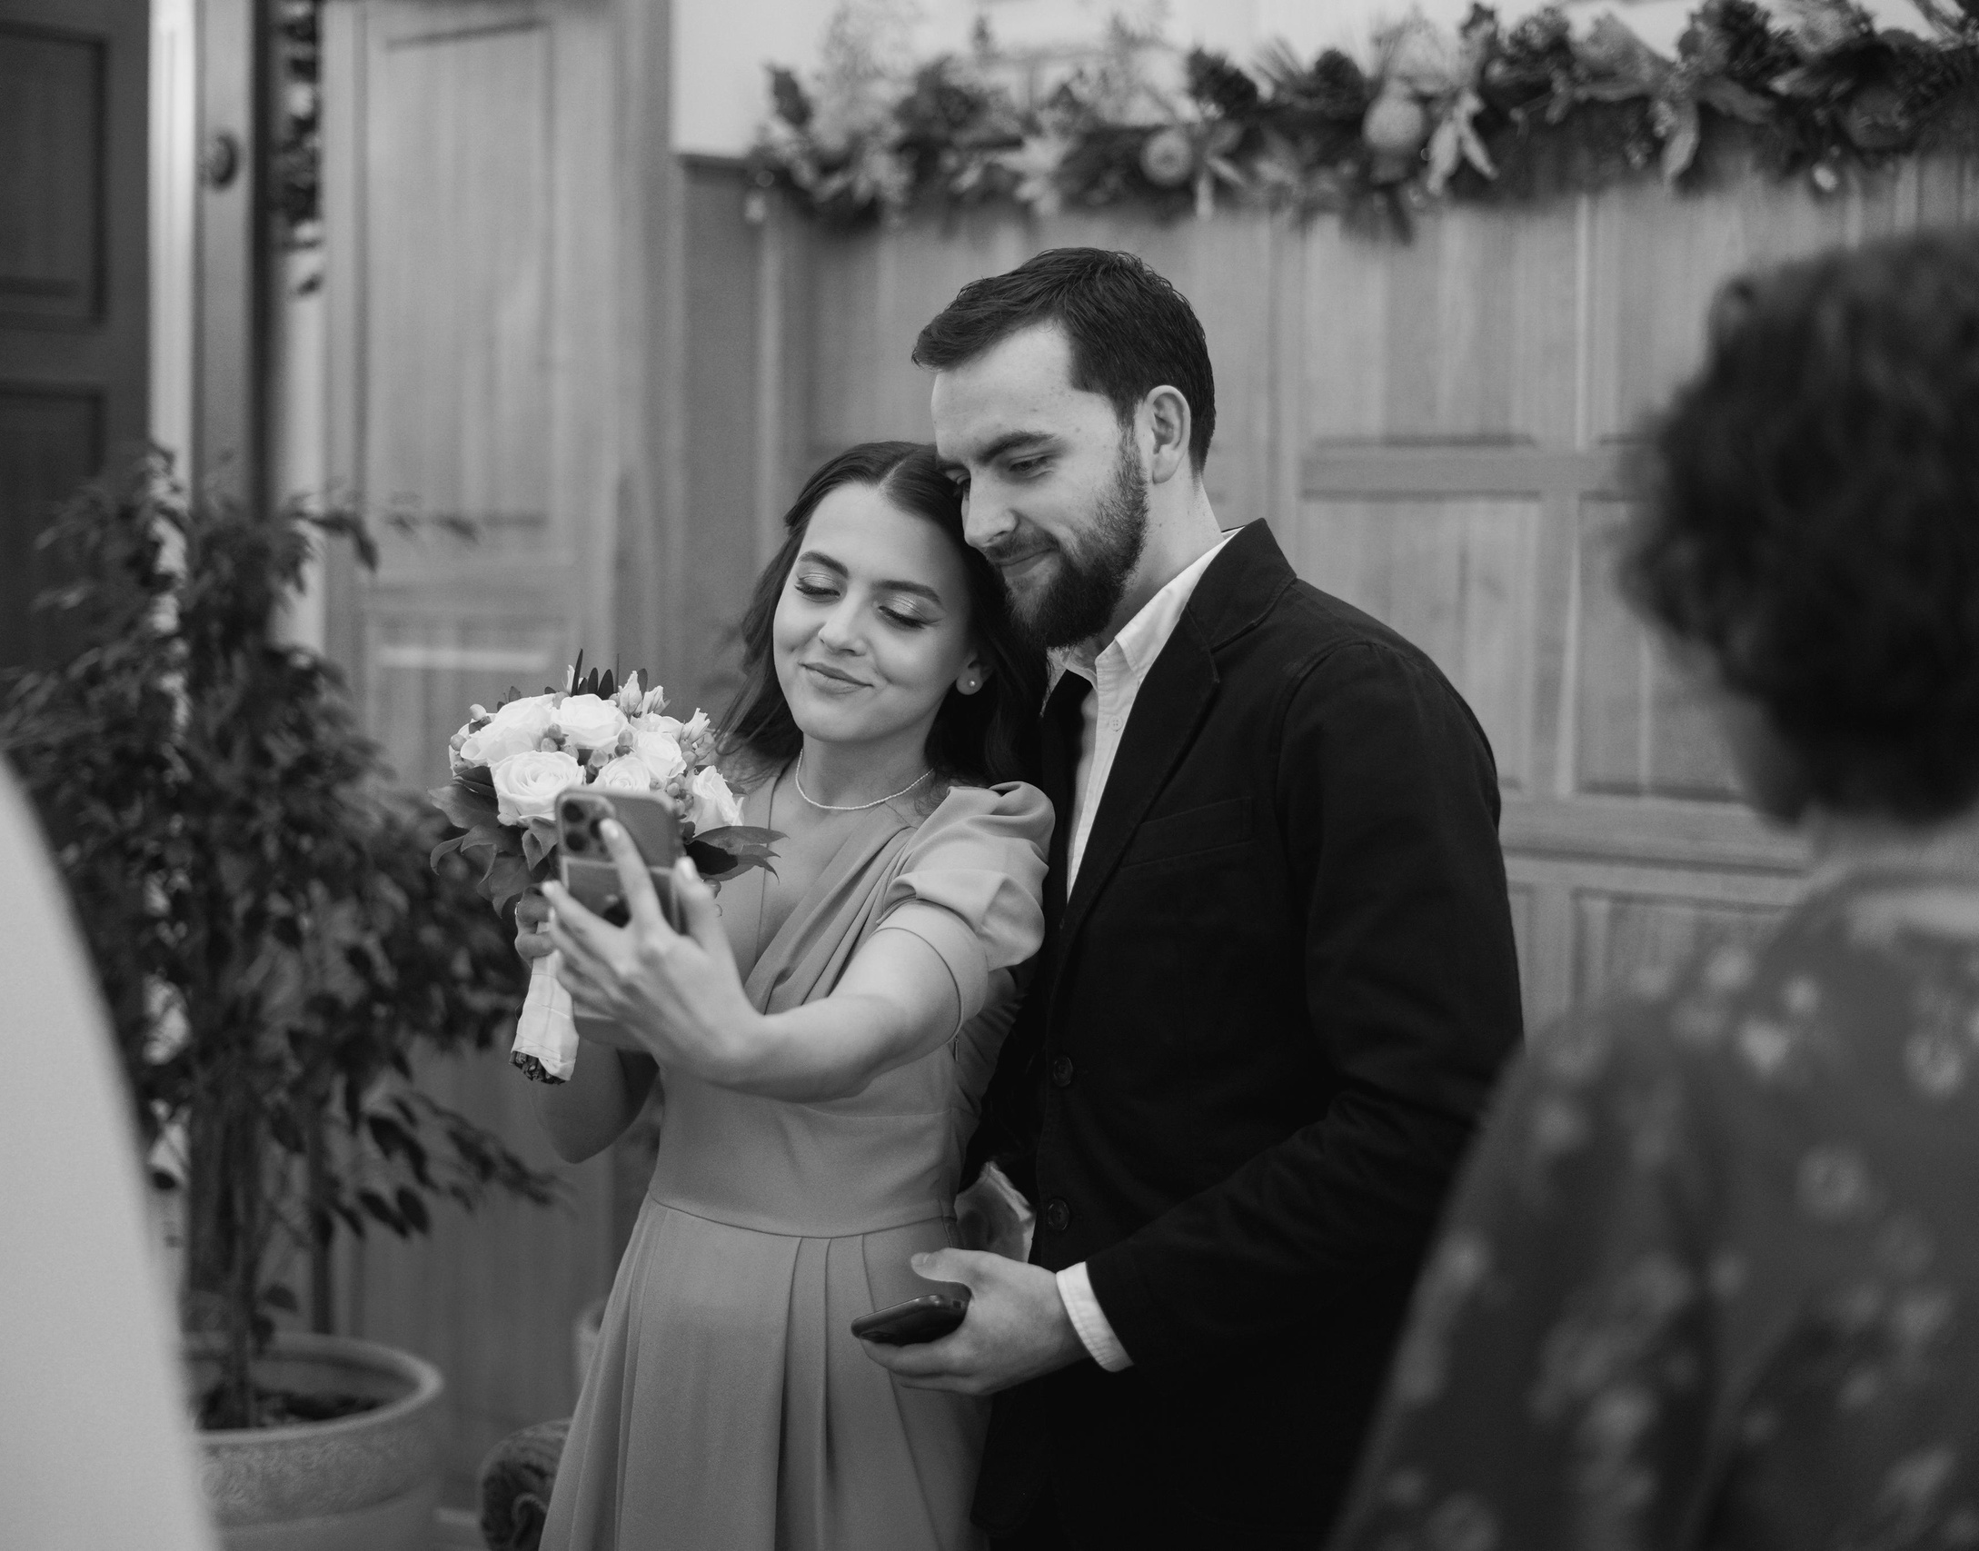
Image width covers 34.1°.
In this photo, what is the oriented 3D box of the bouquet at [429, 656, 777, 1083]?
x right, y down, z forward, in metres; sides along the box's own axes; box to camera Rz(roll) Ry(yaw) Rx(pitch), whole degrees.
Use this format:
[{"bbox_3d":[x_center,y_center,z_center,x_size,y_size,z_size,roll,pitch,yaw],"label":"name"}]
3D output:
[{"bbox_3d":[-0.242,0.059,2.000,0.220,0.270,0.205,9,8,-6],"label":"bouquet"}]

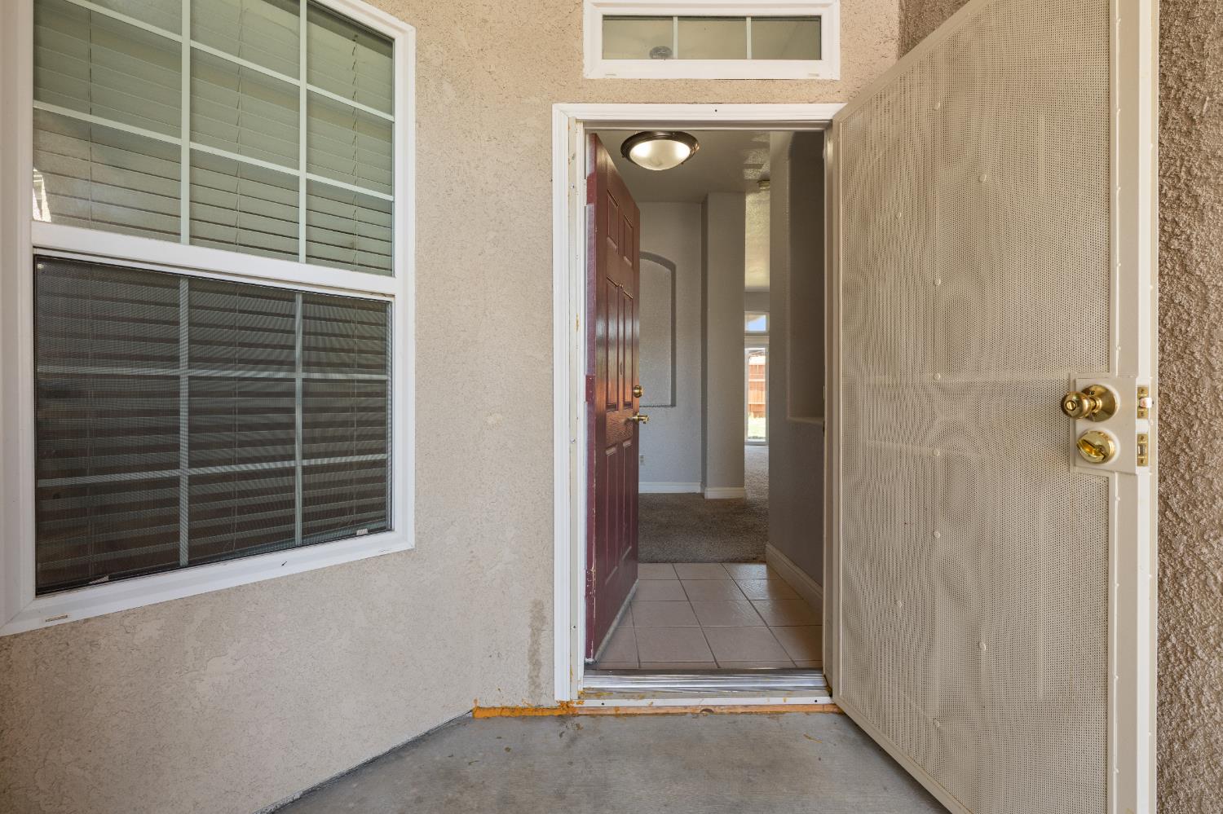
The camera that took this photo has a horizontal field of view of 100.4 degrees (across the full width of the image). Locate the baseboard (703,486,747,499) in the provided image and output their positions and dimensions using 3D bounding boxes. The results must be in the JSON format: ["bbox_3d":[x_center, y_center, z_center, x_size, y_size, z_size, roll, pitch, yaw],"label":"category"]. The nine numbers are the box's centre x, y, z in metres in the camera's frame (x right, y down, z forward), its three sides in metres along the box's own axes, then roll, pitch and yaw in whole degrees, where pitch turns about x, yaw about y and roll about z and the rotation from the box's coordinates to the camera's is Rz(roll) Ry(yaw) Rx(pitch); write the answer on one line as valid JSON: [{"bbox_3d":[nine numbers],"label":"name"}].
[{"bbox_3d":[1.220,0.920,5.460,0.450,0.125,0.020,0,0,-1],"label":"baseboard"}]

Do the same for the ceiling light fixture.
[{"bbox_3d":[0.415,-2.140,4.300,0.670,0.170,0.670,0,0,0],"label":"ceiling light fixture"}]

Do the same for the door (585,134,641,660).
[{"bbox_3d":[0.024,-0.045,2.395,0.045,2.030,0.900,0,0,14],"label":"door"}]

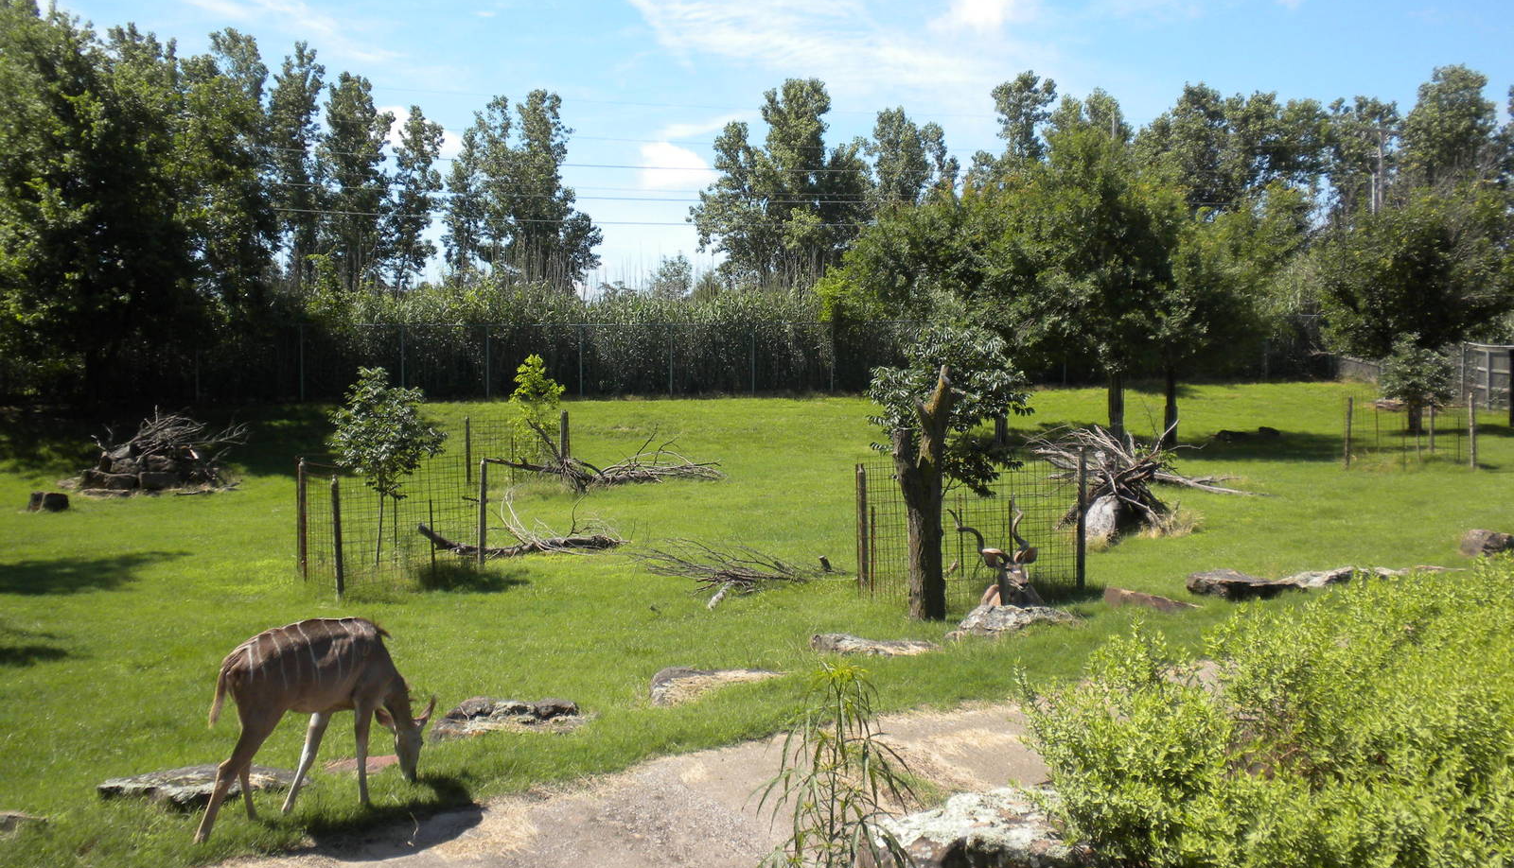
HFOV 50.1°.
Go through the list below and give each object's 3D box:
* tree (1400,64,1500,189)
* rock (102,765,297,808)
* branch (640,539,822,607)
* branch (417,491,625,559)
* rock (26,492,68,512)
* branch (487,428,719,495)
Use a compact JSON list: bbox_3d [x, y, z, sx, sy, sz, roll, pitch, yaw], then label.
[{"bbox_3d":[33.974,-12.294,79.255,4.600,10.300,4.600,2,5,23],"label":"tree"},{"bbox_3d":[-3.972,2.531,11.600,1.420,0.190,0.700,-1,5,-8],"label":"rock"},{"bbox_3d":[-0.302,1.520,18.389,2.080,0.430,1.600,0,5,-1],"label":"branch"},{"bbox_3d":[-3.325,1.275,22.800,2.900,0.850,1.300,0,5,-5],"label":"branch"},{"bbox_3d":[-11.533,1.125,26.300,0.620,0.290,0.580,0,5,0],"label":"rock"},{"bbox_3d":[-2.651,0.393,28.229,4.000,1.050,2.000,0,5,-5],"label":"branch"}]

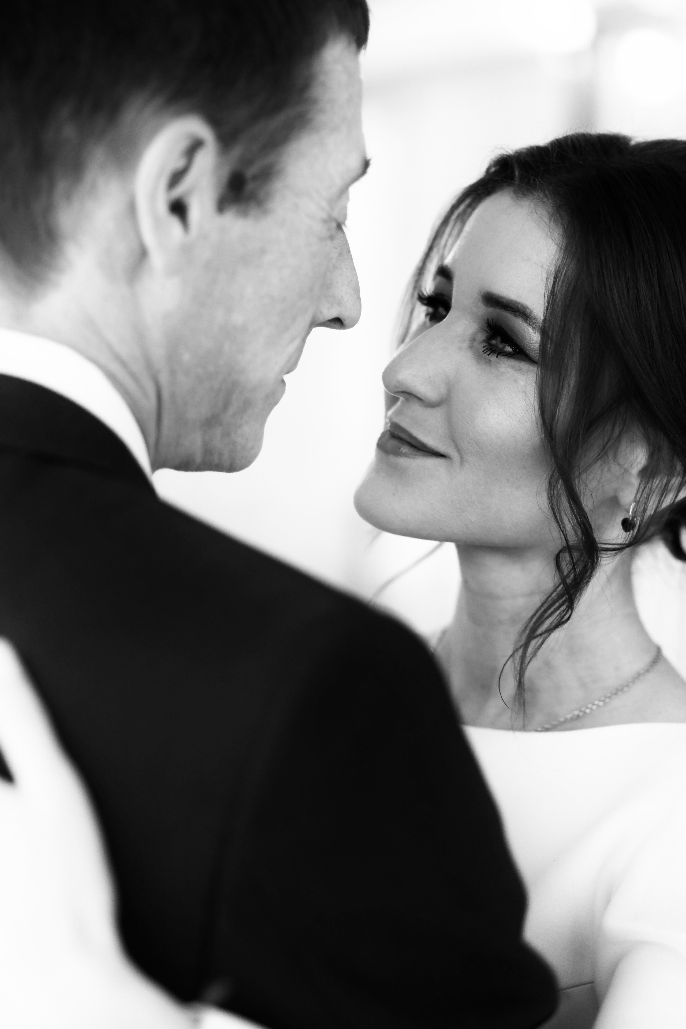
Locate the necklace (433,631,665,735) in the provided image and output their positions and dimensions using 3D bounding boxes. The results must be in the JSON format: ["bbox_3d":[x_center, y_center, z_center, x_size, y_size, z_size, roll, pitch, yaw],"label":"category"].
[{"bbox_3d":[0.109,0.097,1.310,0.132,0.080,0.125,2,4,31],"label":"necklace"}]

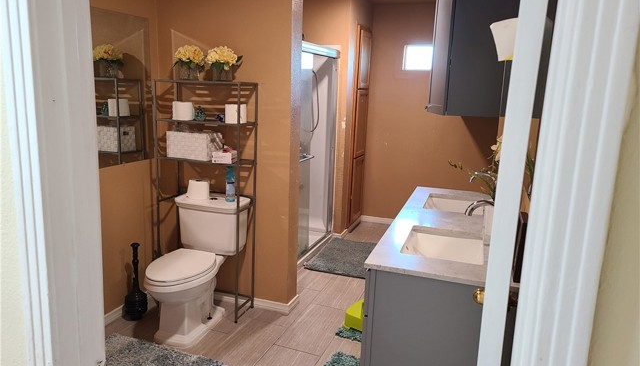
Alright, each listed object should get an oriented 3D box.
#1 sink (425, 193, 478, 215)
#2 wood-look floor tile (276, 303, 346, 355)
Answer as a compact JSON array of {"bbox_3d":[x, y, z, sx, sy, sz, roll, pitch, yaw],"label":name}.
[{"bbox_3d":[0.832,0.200,2.970,0.355,0.150,0.440,5,13,19],"label":"sink"},{"bbox_3d":[-0.033,0.945,3.140,0.305,0.010,0.605,6,13,20],"label":"wood-look floor tile"}]

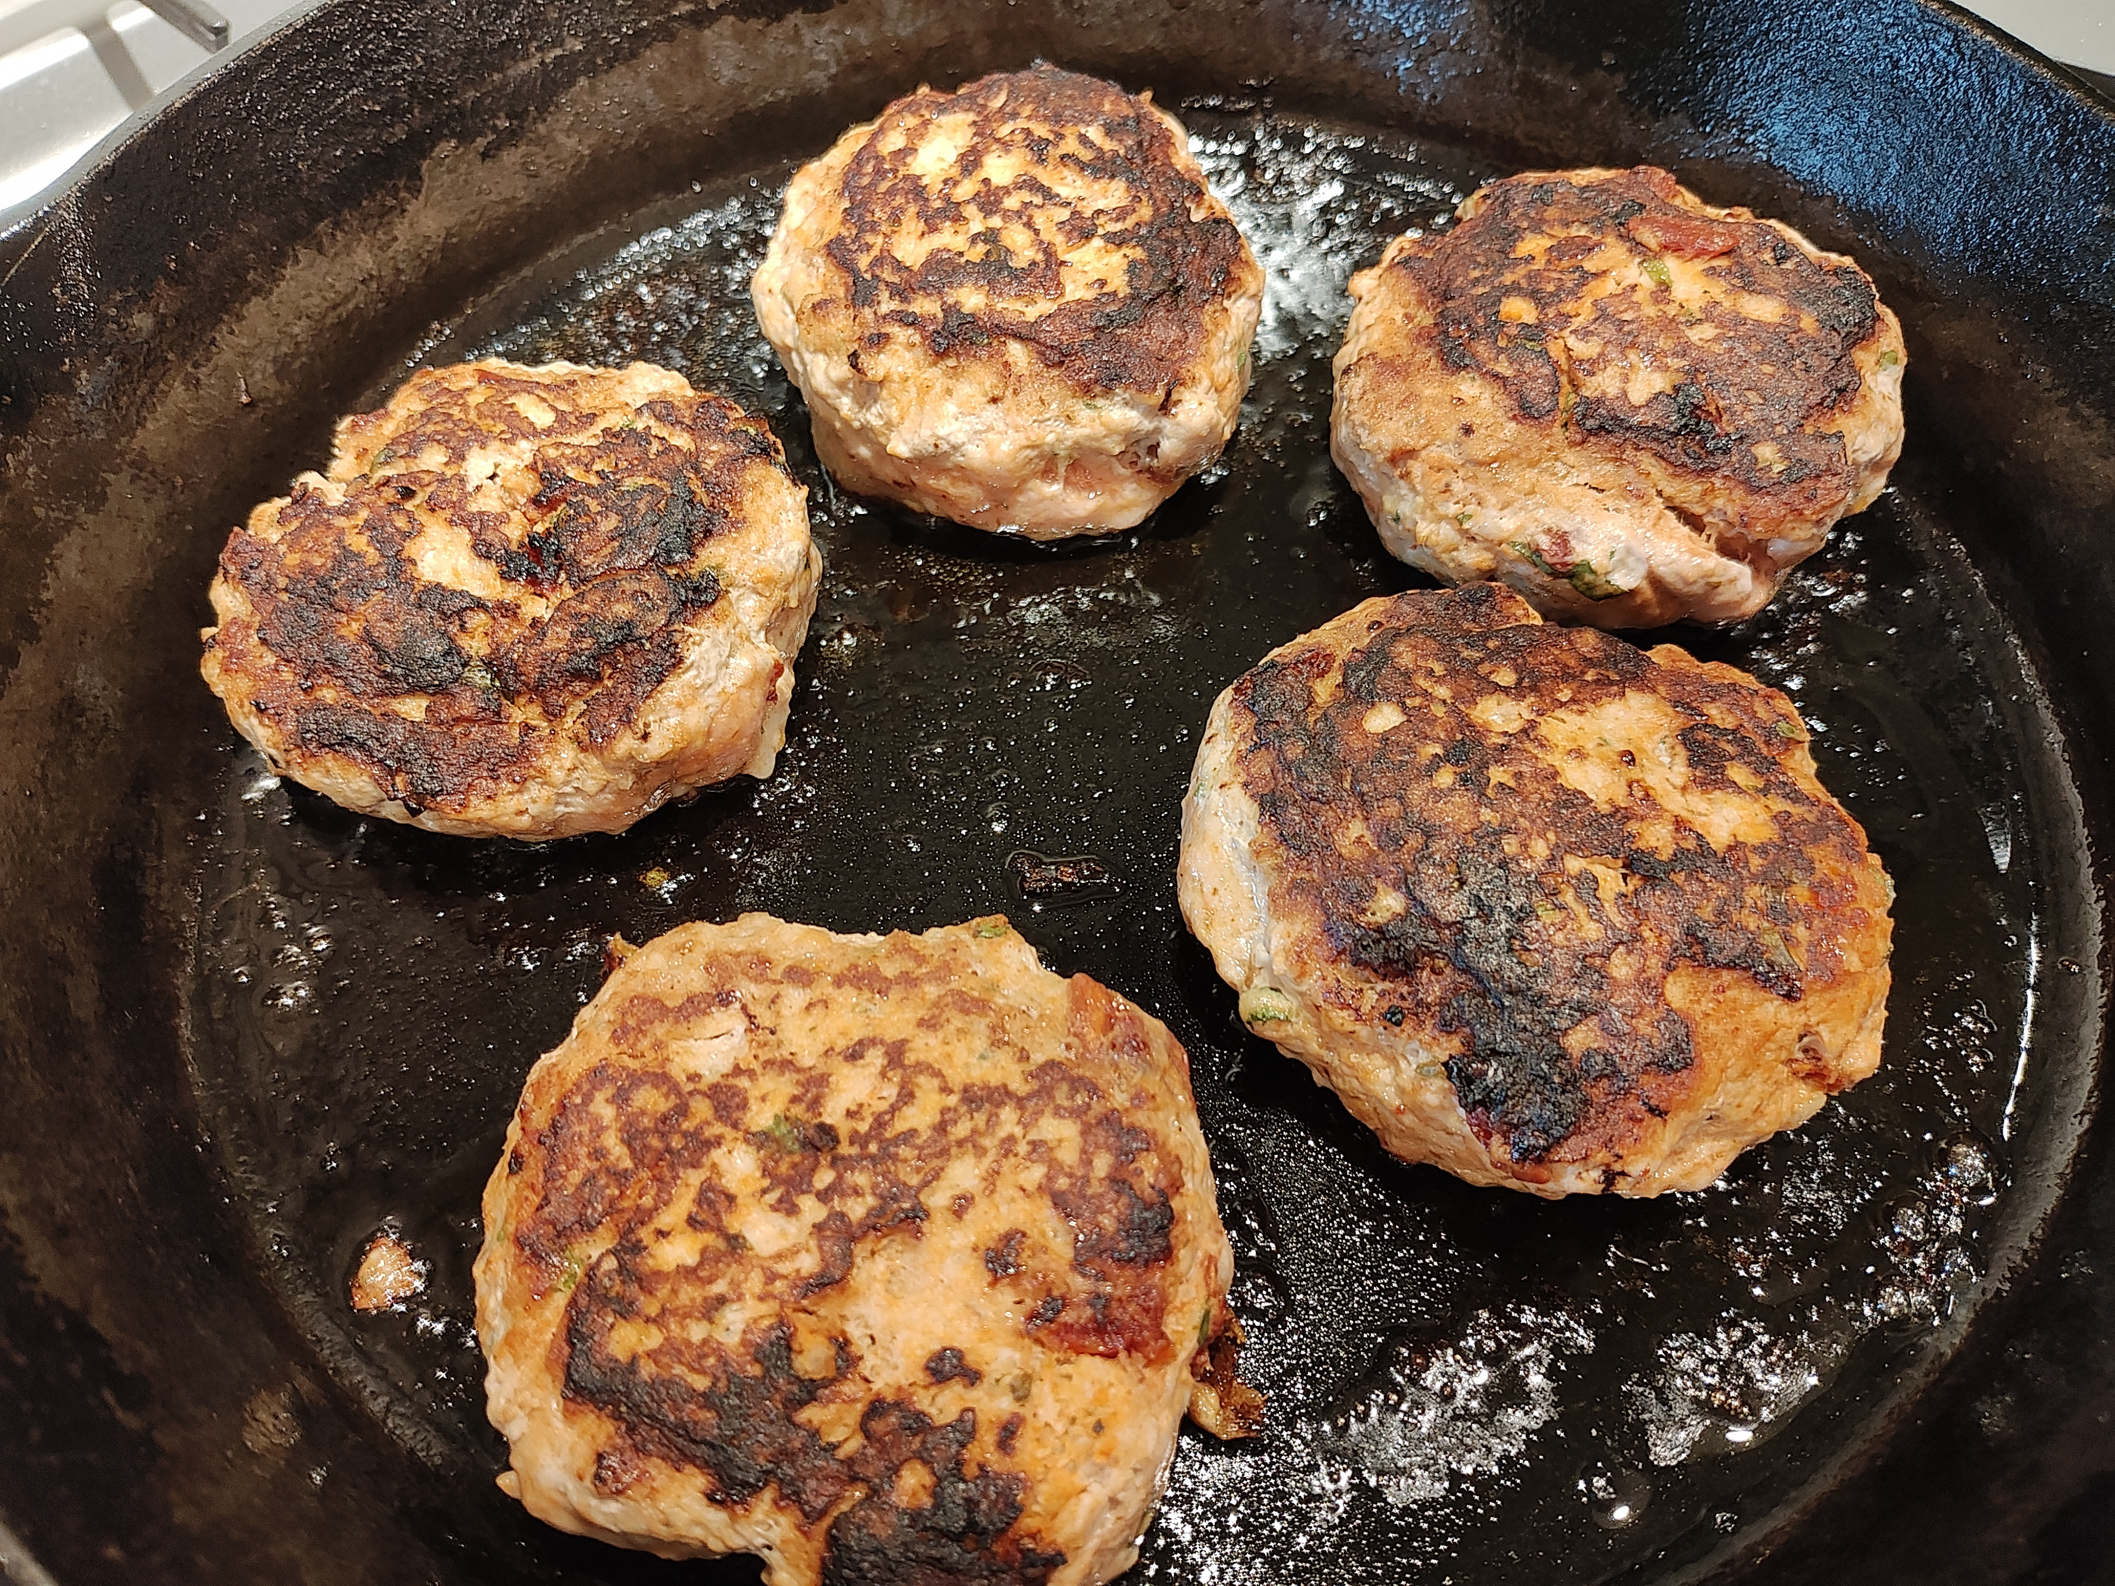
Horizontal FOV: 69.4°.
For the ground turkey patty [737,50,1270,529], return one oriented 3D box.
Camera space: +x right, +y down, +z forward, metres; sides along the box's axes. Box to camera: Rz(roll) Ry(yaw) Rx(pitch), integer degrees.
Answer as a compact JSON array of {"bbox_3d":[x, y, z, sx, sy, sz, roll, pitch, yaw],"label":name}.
[{"bbox_3d":[-0.007,-0.080,0.246,0.078,0.034,0.086,-8,58,-4],"label":"ground turkey patty"}]

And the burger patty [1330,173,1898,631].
[{"bbox_3d":[0.088,-0.065,0.243,0.089,0.030,0.086,0,58,0],"label":"burger patty"}]

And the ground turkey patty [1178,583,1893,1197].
[{"bbox_3d":[0.058,0.010,0.193,0.088,0.025,0.077,30,62,18],"label":"ground turkey patty"}]

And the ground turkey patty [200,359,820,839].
[{"bbox_3d":[-0.078,-0.030,0.227,0.087,0.025,0.085,6,58,4],"label":"ground turkey patty"}]

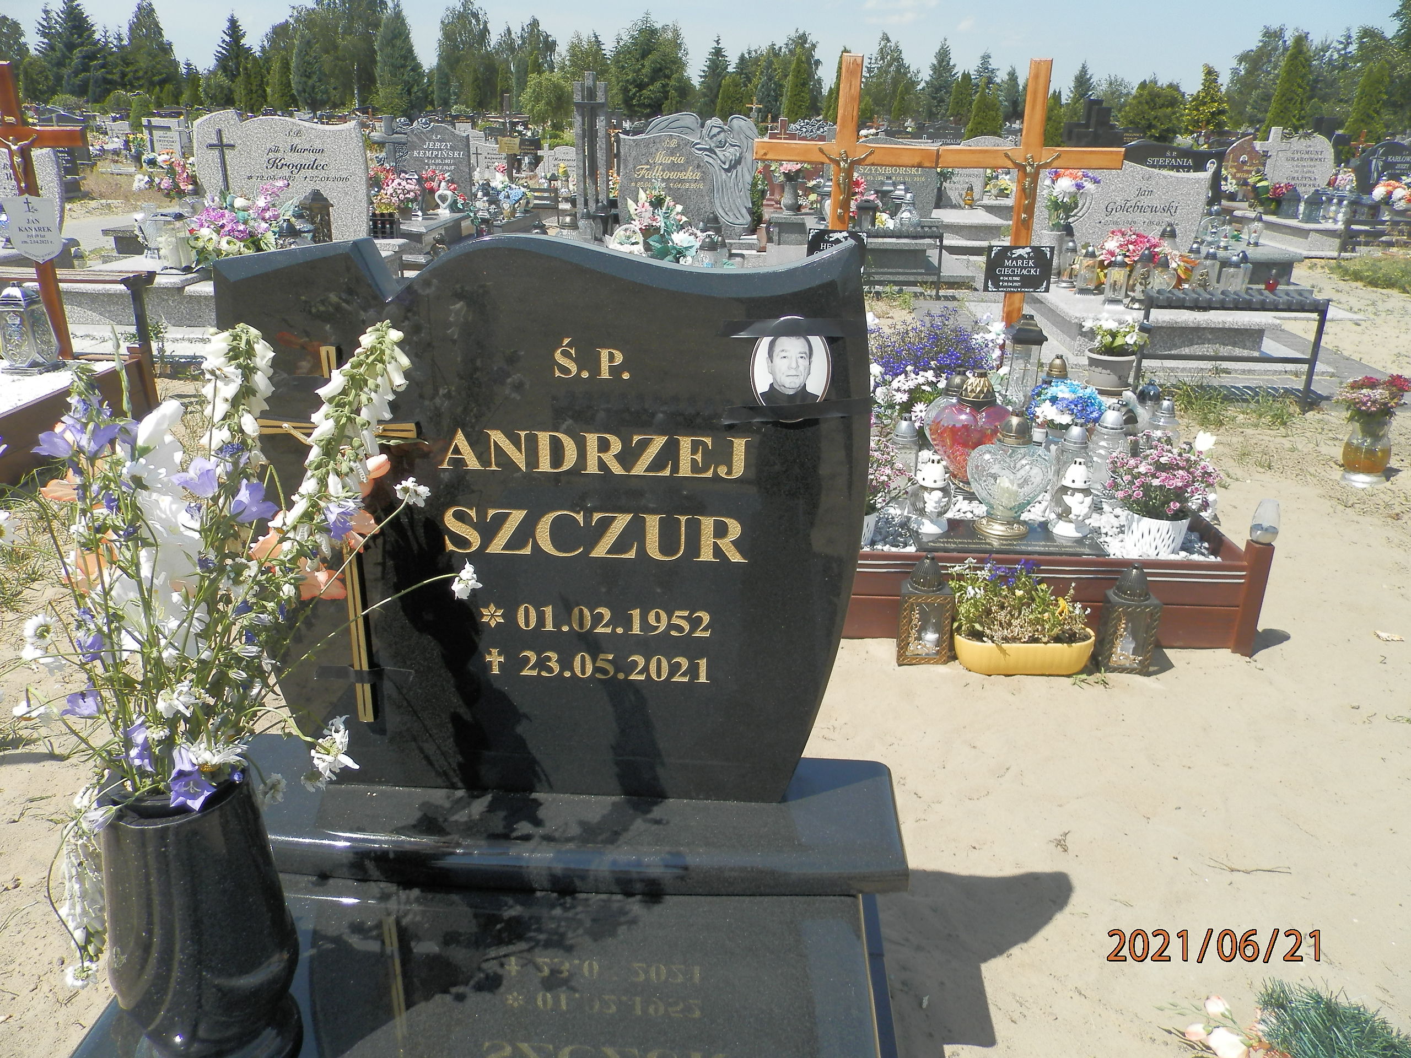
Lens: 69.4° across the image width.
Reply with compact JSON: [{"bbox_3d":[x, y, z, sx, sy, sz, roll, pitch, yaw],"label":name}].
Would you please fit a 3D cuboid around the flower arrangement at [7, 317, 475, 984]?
[{"bbox_3d":[-0.387,0.103,0.888,0.370,0.530,0.330,2,21,2],"label":"flower arrangement"}]

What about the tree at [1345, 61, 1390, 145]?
[{"bbox_3d":[18.840,-11.960,29.589,1.256,3.019,1.256,2,22,2],"label":"tree"}]

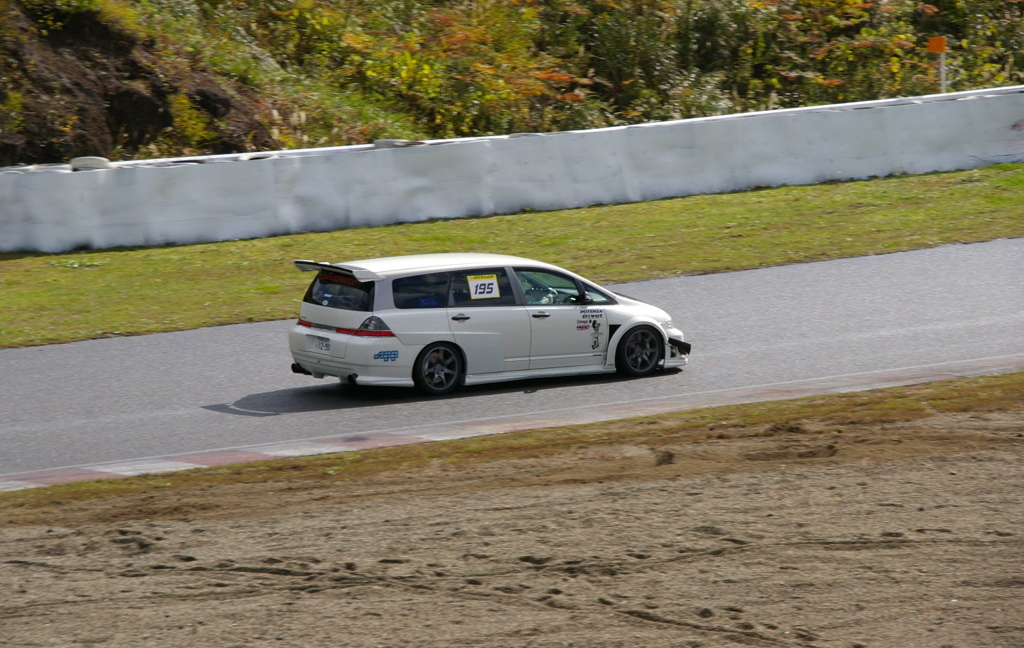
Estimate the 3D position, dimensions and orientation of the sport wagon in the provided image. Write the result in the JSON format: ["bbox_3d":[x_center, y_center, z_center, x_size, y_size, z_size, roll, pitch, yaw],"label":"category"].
[{"bbox_3d":[-0.208,-0.107,57.401,4.800,1.470,1.830,-5,8,-37],"label":"sport wagon"}]

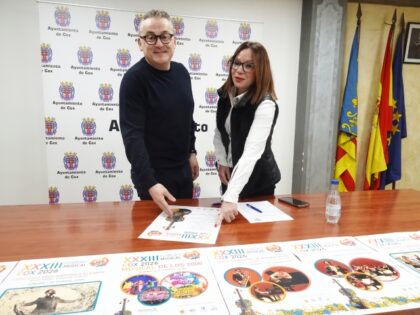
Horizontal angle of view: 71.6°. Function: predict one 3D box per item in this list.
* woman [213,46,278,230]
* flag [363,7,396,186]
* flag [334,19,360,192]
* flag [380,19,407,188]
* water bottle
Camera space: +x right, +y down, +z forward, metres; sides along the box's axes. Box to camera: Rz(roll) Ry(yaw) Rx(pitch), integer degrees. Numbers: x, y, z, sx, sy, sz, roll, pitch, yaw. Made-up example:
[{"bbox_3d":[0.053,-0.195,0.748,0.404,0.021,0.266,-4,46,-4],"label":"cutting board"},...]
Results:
[{"bbox_3d":[0.193,0.200,1.607,0.440,1.590,0.530,6,9,37],"label":"woman"},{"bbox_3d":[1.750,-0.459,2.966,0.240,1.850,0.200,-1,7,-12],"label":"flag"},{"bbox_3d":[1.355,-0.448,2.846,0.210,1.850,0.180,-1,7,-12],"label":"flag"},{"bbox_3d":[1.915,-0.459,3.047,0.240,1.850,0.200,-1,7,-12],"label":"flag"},{"bbox_3d":[0.550,0.191,1.294,0.066,0.197,0.066,4,8,23],"label":"water bottle"}]

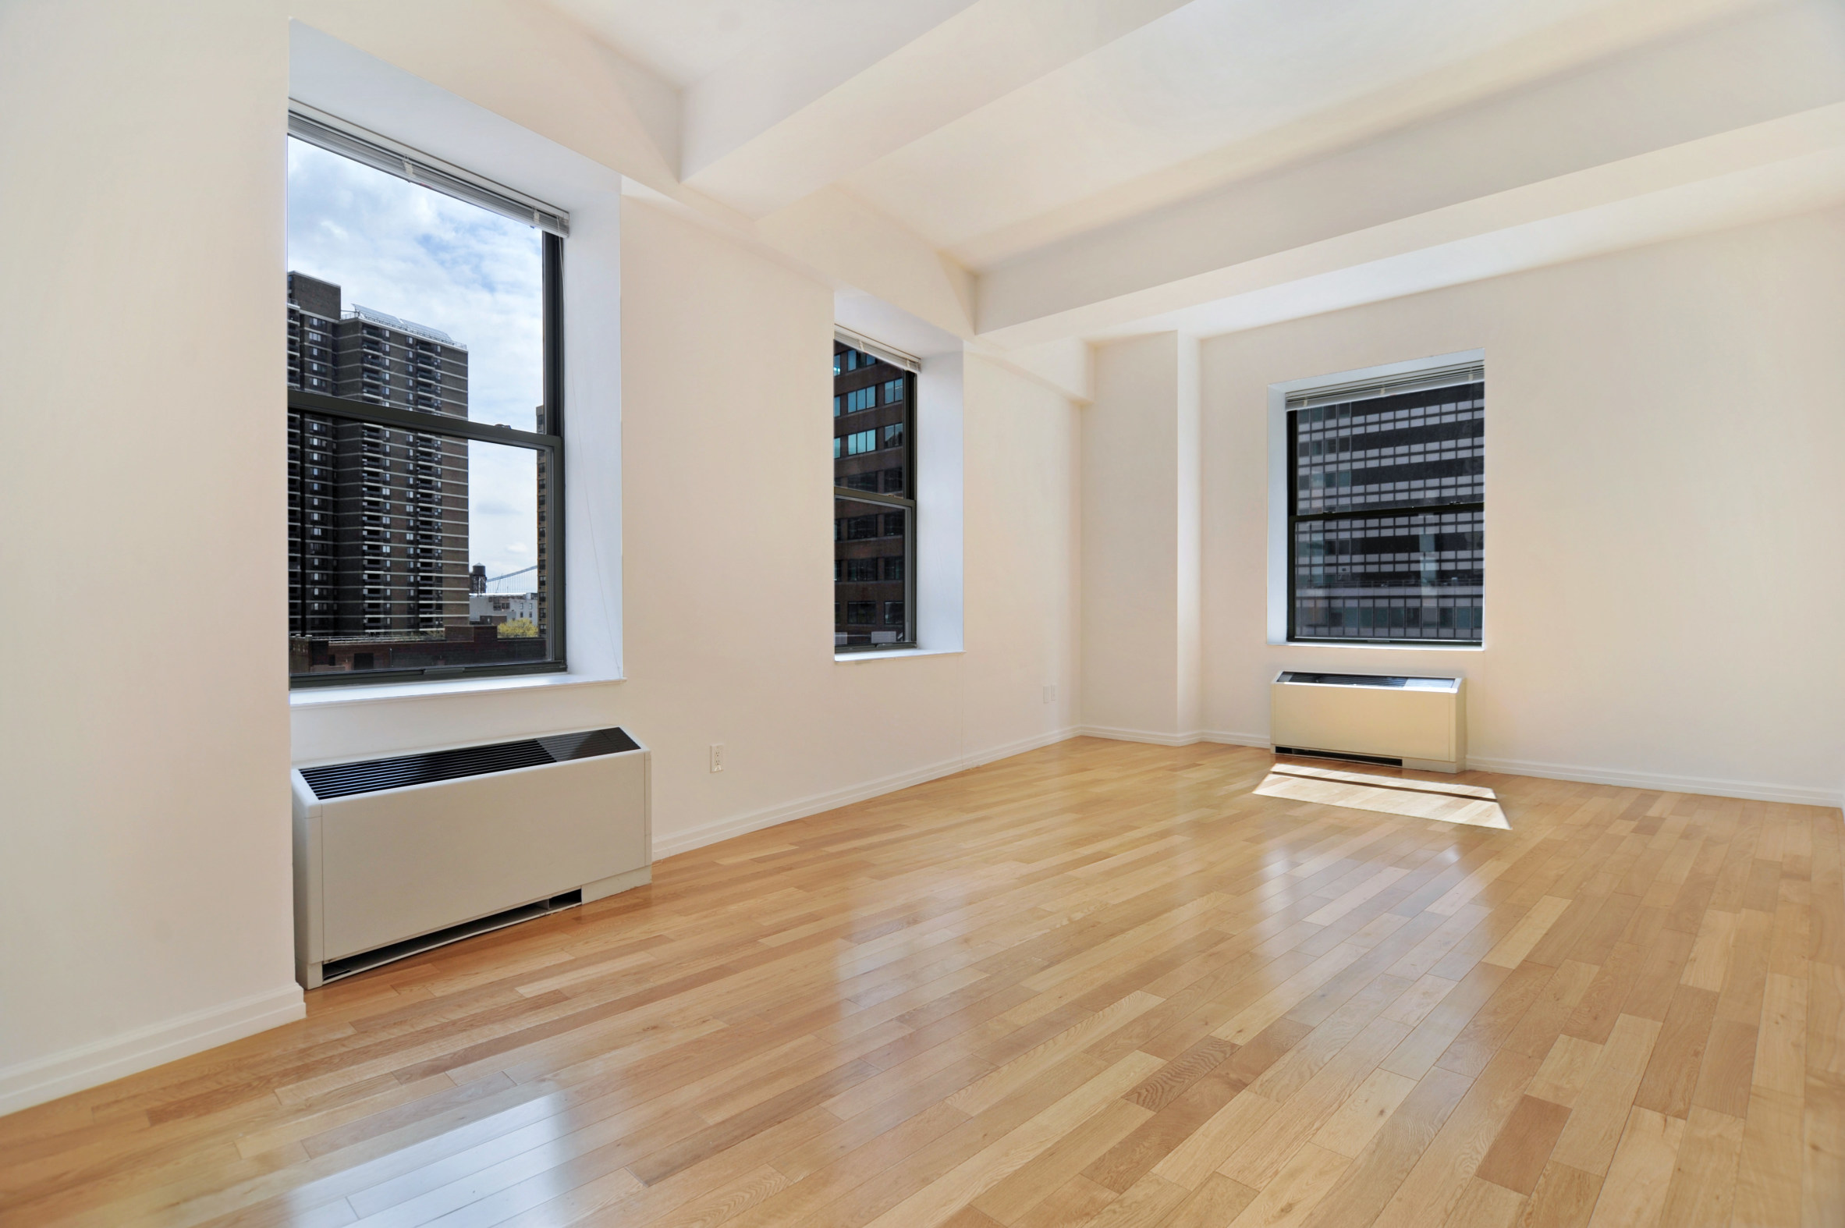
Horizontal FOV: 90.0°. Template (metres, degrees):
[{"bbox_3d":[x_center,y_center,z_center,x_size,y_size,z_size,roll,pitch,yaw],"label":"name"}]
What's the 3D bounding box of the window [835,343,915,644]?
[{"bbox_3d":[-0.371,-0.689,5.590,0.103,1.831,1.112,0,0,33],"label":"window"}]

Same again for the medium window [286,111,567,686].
[{"bbox_3d":[-1.825,-0.691,3.351,0.103,1.875,1.169,0,0,33],"label":"medium window"}]

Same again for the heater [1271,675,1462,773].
[{"bbox_3d":[2.960,0.697,6.172,1.159,0.572,0.232,0,1,44],"label":"heater"}]

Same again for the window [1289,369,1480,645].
[{"bbox_3d":[3.244,-0.717,6.498,1.355,1.859,0.103,0,1,44],"label":"window"}]

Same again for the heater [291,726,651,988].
[{"bbox_3d":[-1.435,0.727,3.037,0.231,0.567,1.166,0,0,33],"label":"heater"}]

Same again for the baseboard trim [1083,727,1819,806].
[{"bbox_3d":[2.967,0.941,6.050,4.336,0.085,0.391,0,1,44],"label":"baseboard trim"}]

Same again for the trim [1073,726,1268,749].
[{"bbox_3d":[1.907,0.935,7.064,1.401,0.085,0.391,0,1,44],"label":"trim"}]

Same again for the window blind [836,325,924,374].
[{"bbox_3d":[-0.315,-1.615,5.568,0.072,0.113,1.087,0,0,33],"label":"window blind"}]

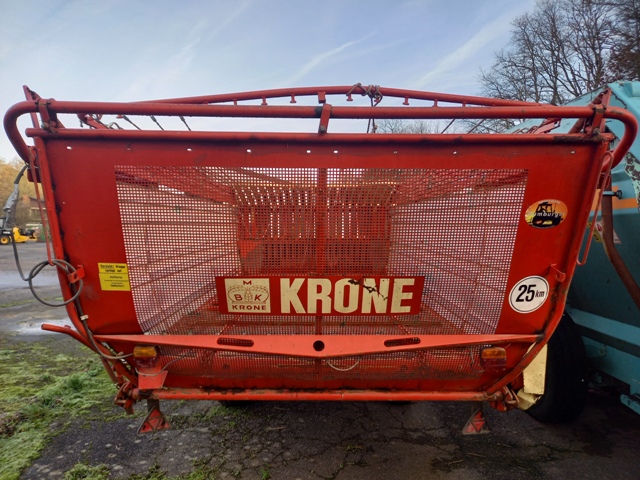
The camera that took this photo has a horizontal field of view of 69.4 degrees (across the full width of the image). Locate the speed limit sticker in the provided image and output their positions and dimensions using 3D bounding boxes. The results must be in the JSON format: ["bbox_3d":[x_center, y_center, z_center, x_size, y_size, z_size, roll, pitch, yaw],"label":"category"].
[{"bbox_3d":[1.000,0.261,2.213,0.200,0.200,0.005,0,23,-6],"label":"speed limit sticker"}]

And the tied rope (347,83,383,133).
[{"bbox_3d":[0.212,-0.617,2.200,0.172,0.255,0.080,0,2,-2],"label":"tied rope"}]

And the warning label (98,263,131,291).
[{"bbox_3d":[-0.948,0.171,2.132,0.133,0.141,0.005,0,24,2],"label":"warning label"}]

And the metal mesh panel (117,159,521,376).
[{"bbox_3d":[0.021,0.240,2.199,1.745,1.200,0.080,0,27,-2],"label":"metal mesh panel"}]

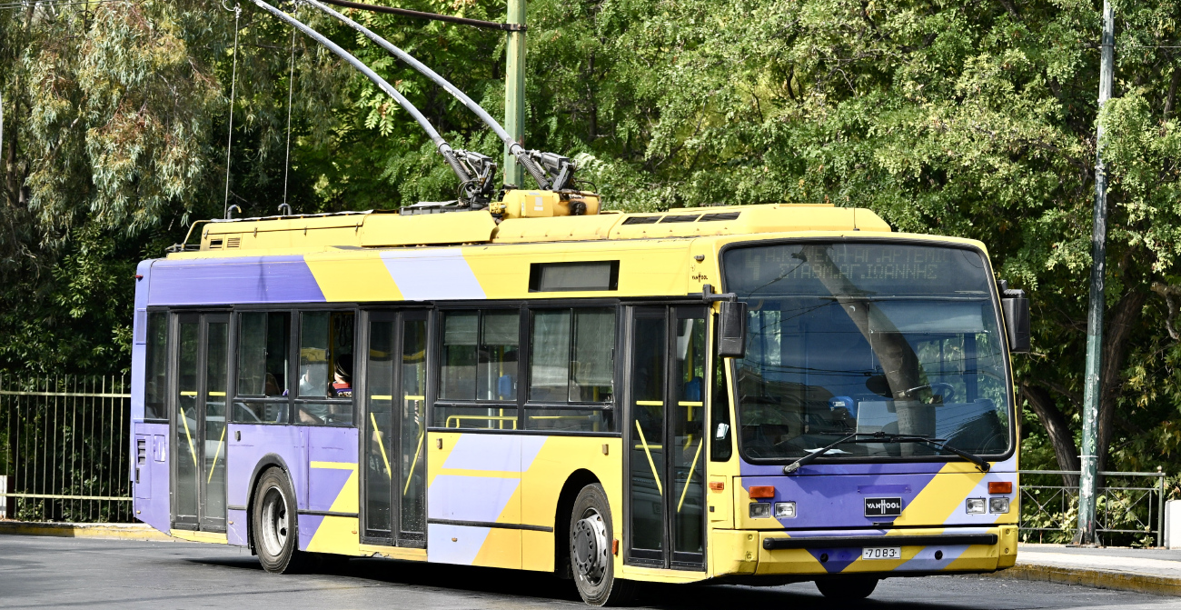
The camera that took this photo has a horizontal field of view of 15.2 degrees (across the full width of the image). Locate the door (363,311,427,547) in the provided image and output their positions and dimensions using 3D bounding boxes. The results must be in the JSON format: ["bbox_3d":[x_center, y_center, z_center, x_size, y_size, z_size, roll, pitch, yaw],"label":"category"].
[{"bbox_3d":[-1.614,1.030,37.163,0.080,1.952,1.176,1,-1,-31],"label":"door"}]

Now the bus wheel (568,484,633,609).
[{"bbox_3d":[0.142,1.865,34.456,0.290,0.955,0.955,0,-1,-26],"label":"bus wheel"}]

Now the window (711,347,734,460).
[{"bbox_3d":[1.006,0.613,33.034,0.060,1.097,0.330,3,-2,-28],"label":"window"}]

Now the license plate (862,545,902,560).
[{"bbox_3d":[2.183,1.853,33.140,0.335,0.095,0.015,1,-1,-31],"label":"license plate"}]

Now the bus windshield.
[{"bbox_3d":[2.135,0.342,33.495,2.420,1.710,0.260,0,-11,-28],"label":"bus windshield"}]

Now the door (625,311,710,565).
[{"bbox_3d":[0.607,0.990,33.434,0.080,1.951,1.176,1,-1,-31],"label":"door"}]

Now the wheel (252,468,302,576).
[{"bbox_3d":[-2.730,1.953,40.198,0.300,0.950,0.950,0,-1,-28],"label":"wheel"}]

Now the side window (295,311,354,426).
[{"bbox_3d":[-2.272,0.547,38.246,0.050,0.967,1.108,1,-1,-31],"label":"side window"}]

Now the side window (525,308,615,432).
[{"bbox_3d":[-0.143,0.507,34.673,0.050,0.942,1.379,1,-1,-31],"label":"side window"}]

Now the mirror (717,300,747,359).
[{"bbox_3d":[1.053,0.181,32.722,0.230,0.420,0.140,0,-1,-5],"label":"mirror"}]

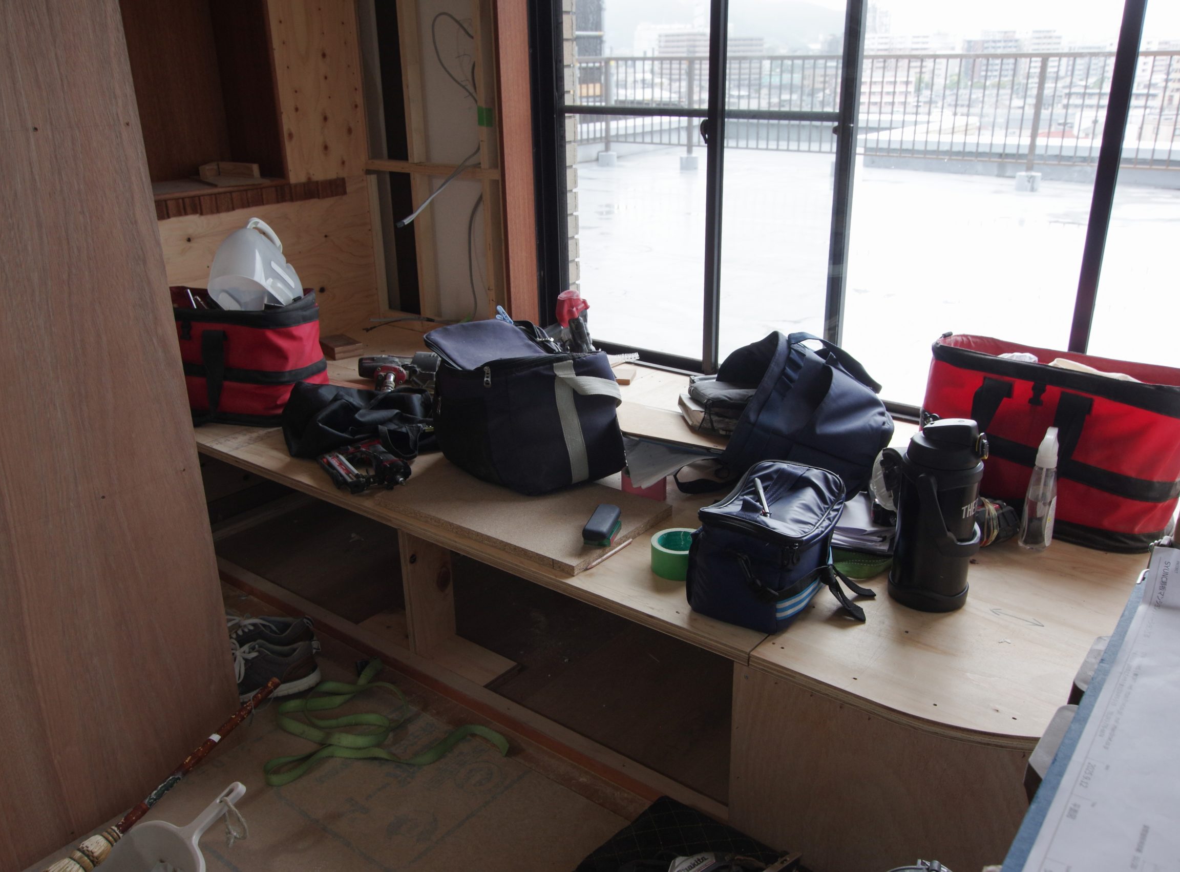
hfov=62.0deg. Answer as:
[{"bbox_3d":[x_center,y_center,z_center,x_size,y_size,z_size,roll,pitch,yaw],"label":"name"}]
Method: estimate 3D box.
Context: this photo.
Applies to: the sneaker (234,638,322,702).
[{"bbox_3d":[-0.692,0.459,1.966,0.287,0.104,0.105,-4,21,-7],"label":"sneaker"}]

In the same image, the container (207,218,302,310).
[{"bbox_3d":[-0.825,-0.417,2.430,0.155,0.170,0.205,-1,-13,2],"label":"container"}]

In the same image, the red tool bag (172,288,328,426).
[{"bbox_3d":[-0.924,-0.207,2.474,0.450,0.280,0.245,3,22,12],"label":"red tool bag"}]

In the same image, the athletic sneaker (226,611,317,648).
[{"bbox_3d":[-0.724,0.429,2.046,0.287,0.104,0.105,-3,21,-5],"label":"athletic sneaker"}]

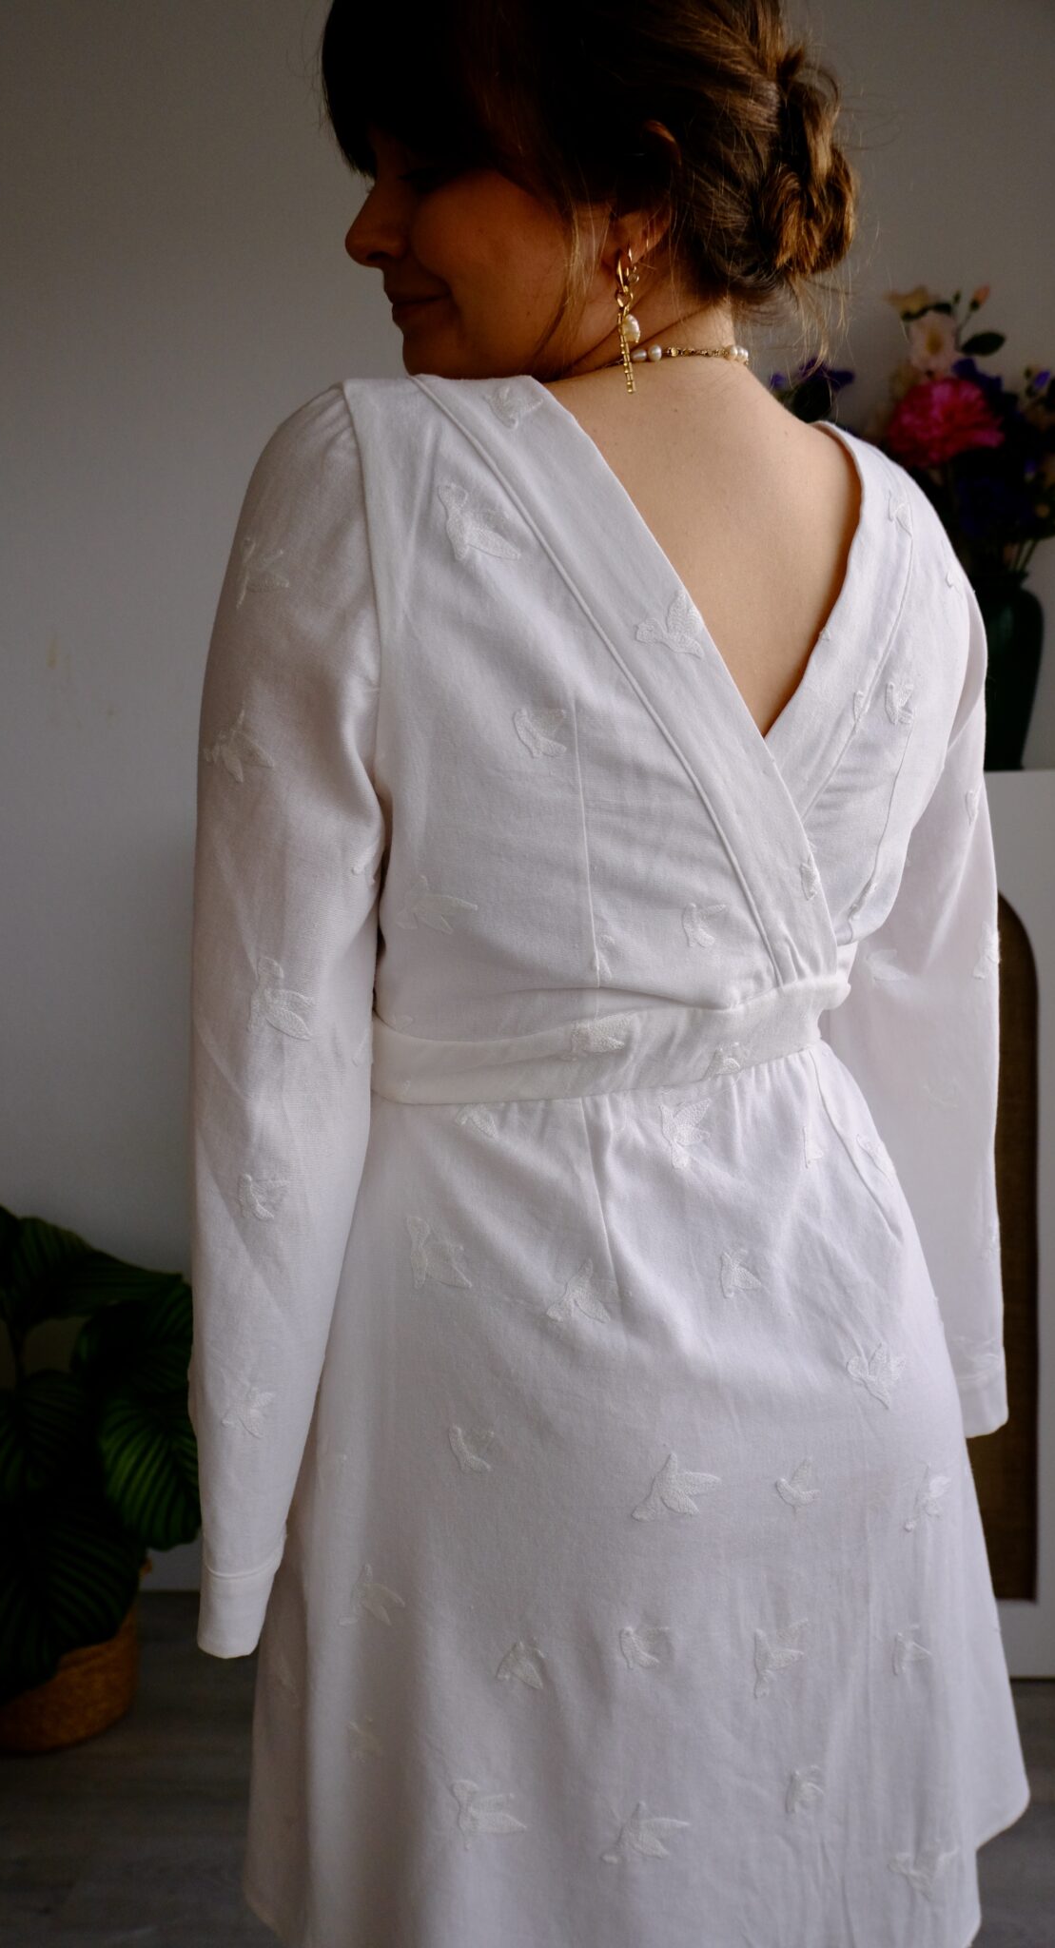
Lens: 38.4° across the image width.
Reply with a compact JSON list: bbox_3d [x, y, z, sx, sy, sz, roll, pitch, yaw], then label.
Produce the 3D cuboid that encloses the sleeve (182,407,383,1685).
[{"bbox_3d":[-0.115,0.022,0.725,0.105,0.590,0.130,-2,4,-33],"label":"sleeve"}]

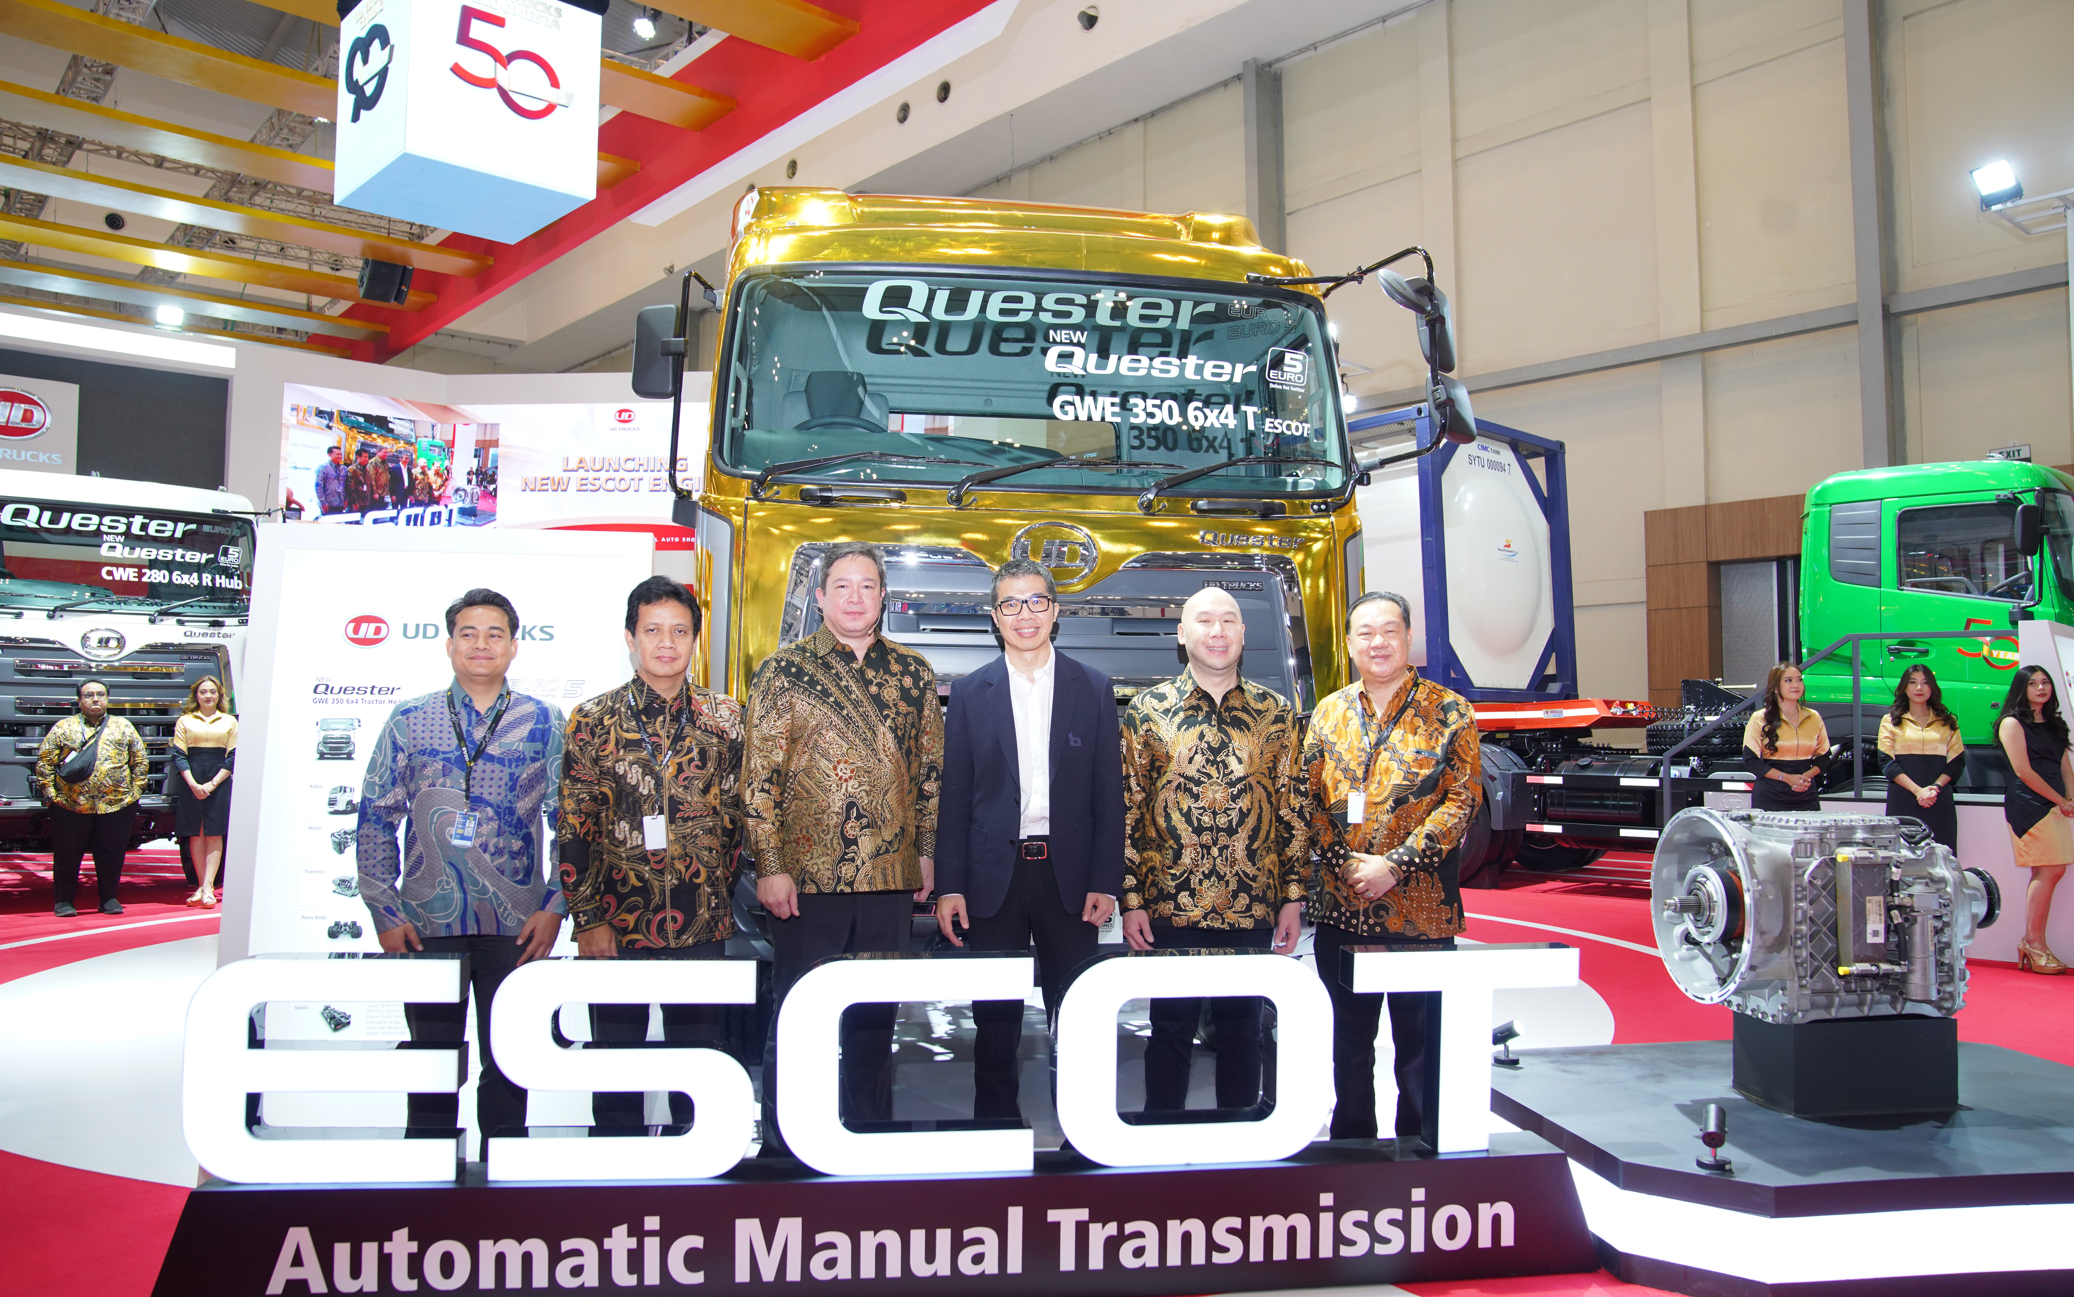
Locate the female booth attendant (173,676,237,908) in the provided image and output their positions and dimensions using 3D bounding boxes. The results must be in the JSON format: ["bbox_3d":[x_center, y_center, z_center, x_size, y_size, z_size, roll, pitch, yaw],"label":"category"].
[{"bbox_3d":[-5.957,1.016,10.305,0.430,1.650,0.290,2,-4,-28],"label":"female booth attendant"}]

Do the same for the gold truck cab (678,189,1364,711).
[{"bbox_3d":[-0.128,-0.274,6.357,2.480,2.980,2.100,1,-3,-8],"label":"gold truck cab"}]

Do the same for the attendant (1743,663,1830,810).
[{"bbox_3d":[4.523,0.965,8.710,0.450,1.710,0.300,-1,-4,23],"label":"attendant"}]

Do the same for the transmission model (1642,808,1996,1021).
[{"bbox_3d":[2.225,0.725,4.095,0.880,0.580,0.570,1,-3,-5],"label":"transmission model"}]

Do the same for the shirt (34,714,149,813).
[{"bbox_3d":[-6.436,0.779,9.818,0.670,0.690,0.360,2,-4,-27],"label":"shirt"}]

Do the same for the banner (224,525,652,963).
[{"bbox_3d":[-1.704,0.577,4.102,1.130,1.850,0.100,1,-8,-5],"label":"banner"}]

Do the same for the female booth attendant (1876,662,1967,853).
[{"bbox_3d":[5.093,0.950,8.310,0.450,1.700,0.300,-1,-4,28],"label":"female booth attendant"}]

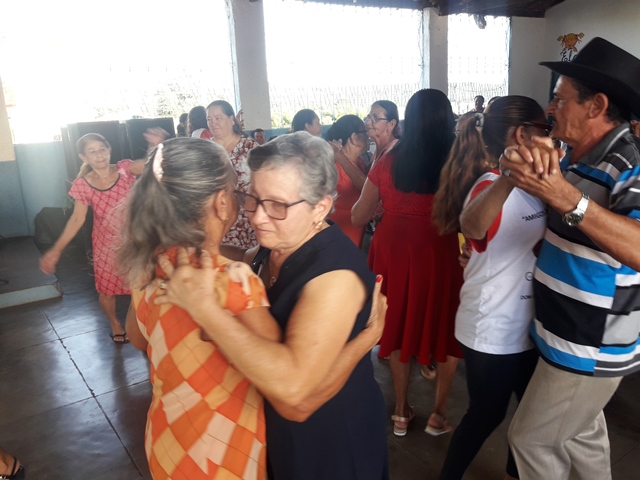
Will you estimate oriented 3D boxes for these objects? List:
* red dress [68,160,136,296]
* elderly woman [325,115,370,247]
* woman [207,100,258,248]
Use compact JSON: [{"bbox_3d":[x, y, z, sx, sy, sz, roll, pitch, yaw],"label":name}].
[{"bbox_3d":[-1.450,-0.080,3.570,0.460,0.980,0.270,-7,14,-17],"label":"red dress"},{"bbox_3d":[0.185,-0.050,3.380,0.420,1.480,0.480,-10,15,-28],"label":"elderly woman"},{"bbox_3d":[-0.565,-0.125,3.550,0.500,1.610,0.380,1,14,18],"label":"woman"}]

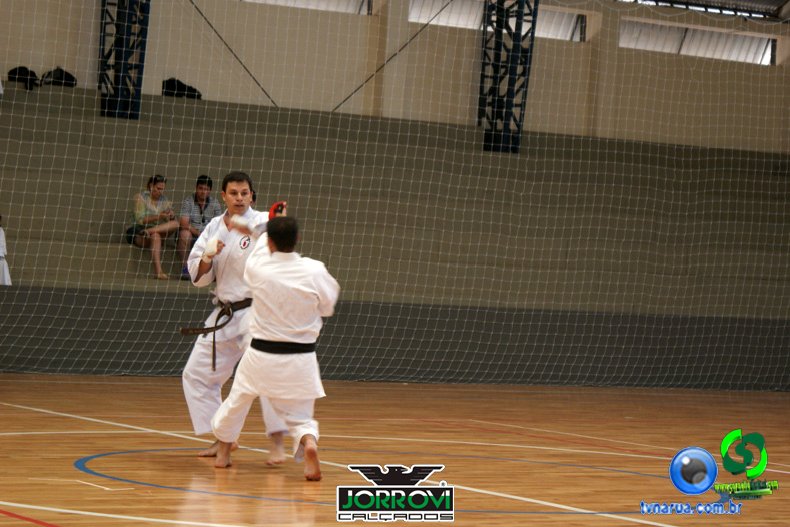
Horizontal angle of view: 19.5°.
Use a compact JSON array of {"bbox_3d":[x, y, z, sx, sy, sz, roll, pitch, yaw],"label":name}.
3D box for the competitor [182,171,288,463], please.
[{"bbox_3d":[-0.880,0.308,13.318,0.670,1.670,0.660,3,0,15],"label":"competitor"}]

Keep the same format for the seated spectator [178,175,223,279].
[{"bbox_3d":[-2.093,-0.385,24.752,0.520,1.150,0.720,3,0,-13],"label":"seated spectator"}]

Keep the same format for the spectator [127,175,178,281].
[{"bbox_3d":[-2.574,-0.380,24.452,0.520,1.130,0.740,3,0,-40],"label":"spectator"}]

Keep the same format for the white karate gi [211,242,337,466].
[{"bbox_3d":[-0.654,0.456,12.717,0.600,1.210,0.720,3,0,-15],"label":"white karate gi"}]

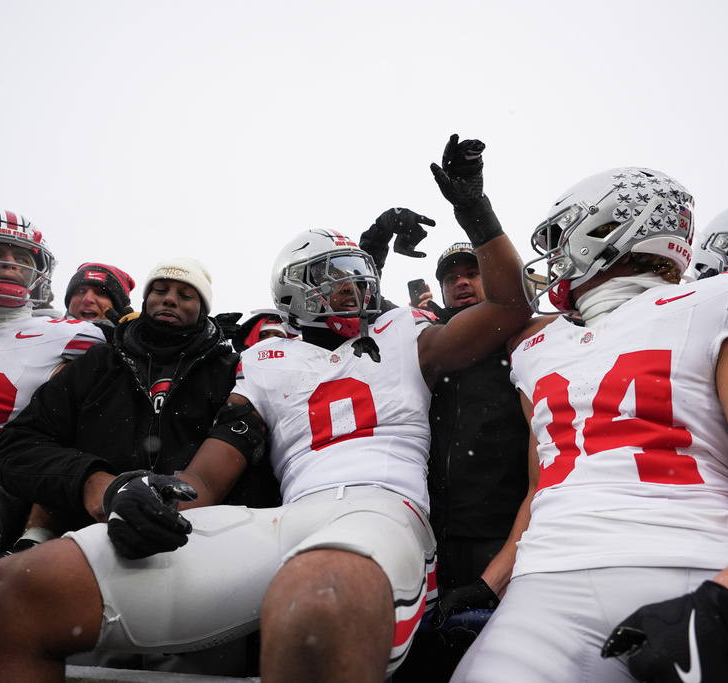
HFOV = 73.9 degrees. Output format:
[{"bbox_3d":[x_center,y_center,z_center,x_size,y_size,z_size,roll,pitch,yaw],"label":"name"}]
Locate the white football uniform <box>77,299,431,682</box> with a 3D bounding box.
[{"bbox_3d":[-0.150,0.230,1.020,0.680,0.740,0.580,-2,-18,5],"label":"white football uniform"}]

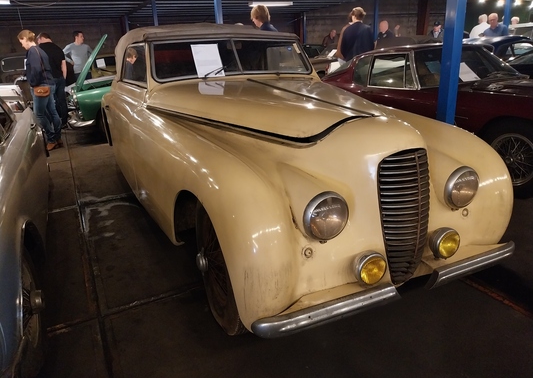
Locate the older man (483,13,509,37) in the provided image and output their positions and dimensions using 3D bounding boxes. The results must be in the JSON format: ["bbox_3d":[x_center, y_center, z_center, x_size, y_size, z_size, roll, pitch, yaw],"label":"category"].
[{"bbox_3d":[4.085,-2.295,7.397,0.520,1.740,0.320,7,22,25],"label":"older man"}]

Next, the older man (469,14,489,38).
[{"bbox_3d":[4.954,-3.243,9.400,0.520,1.680,0.360,-1,21,8],"label":"older man"}]

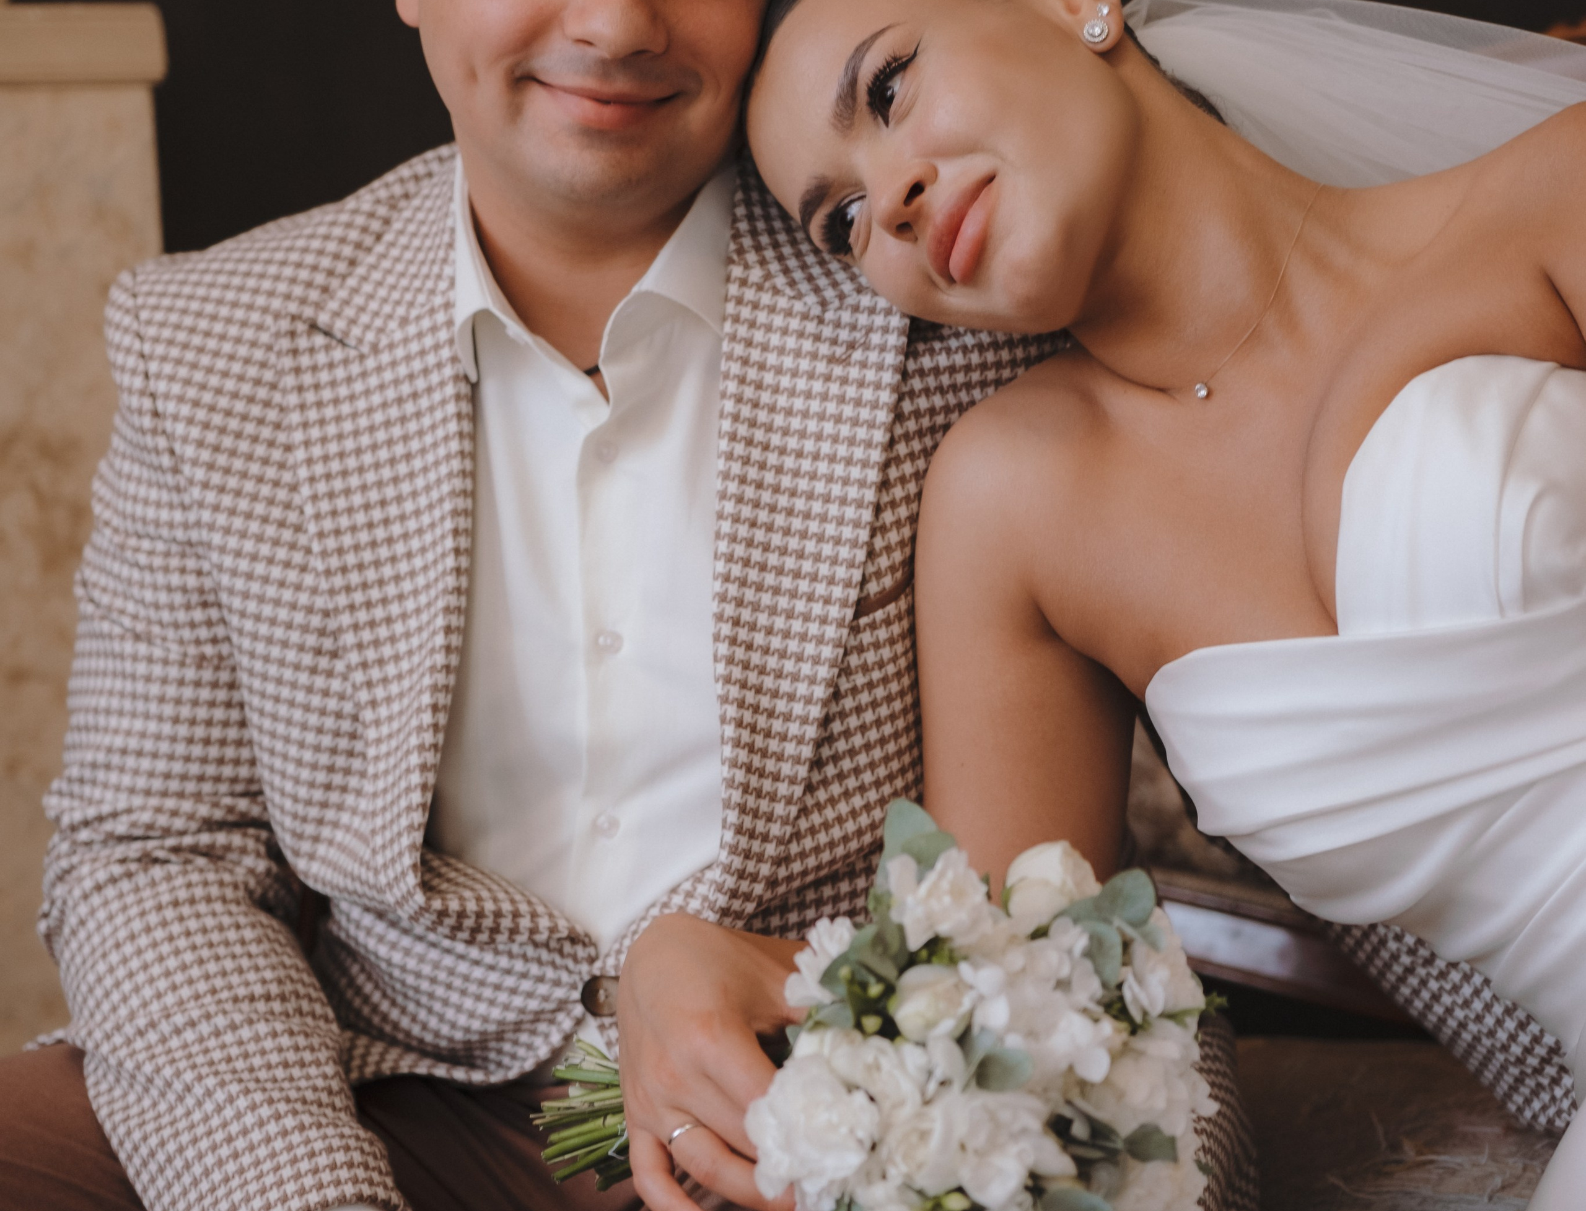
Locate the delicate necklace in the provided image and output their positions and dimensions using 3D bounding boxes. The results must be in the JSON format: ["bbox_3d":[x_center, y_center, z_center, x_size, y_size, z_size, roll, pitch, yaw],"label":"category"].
[{"bbox_3d":[0.187,-0.146,1.560,0.135,0.110,0.110,-21,10,27],"label":"delicate necklace"}]

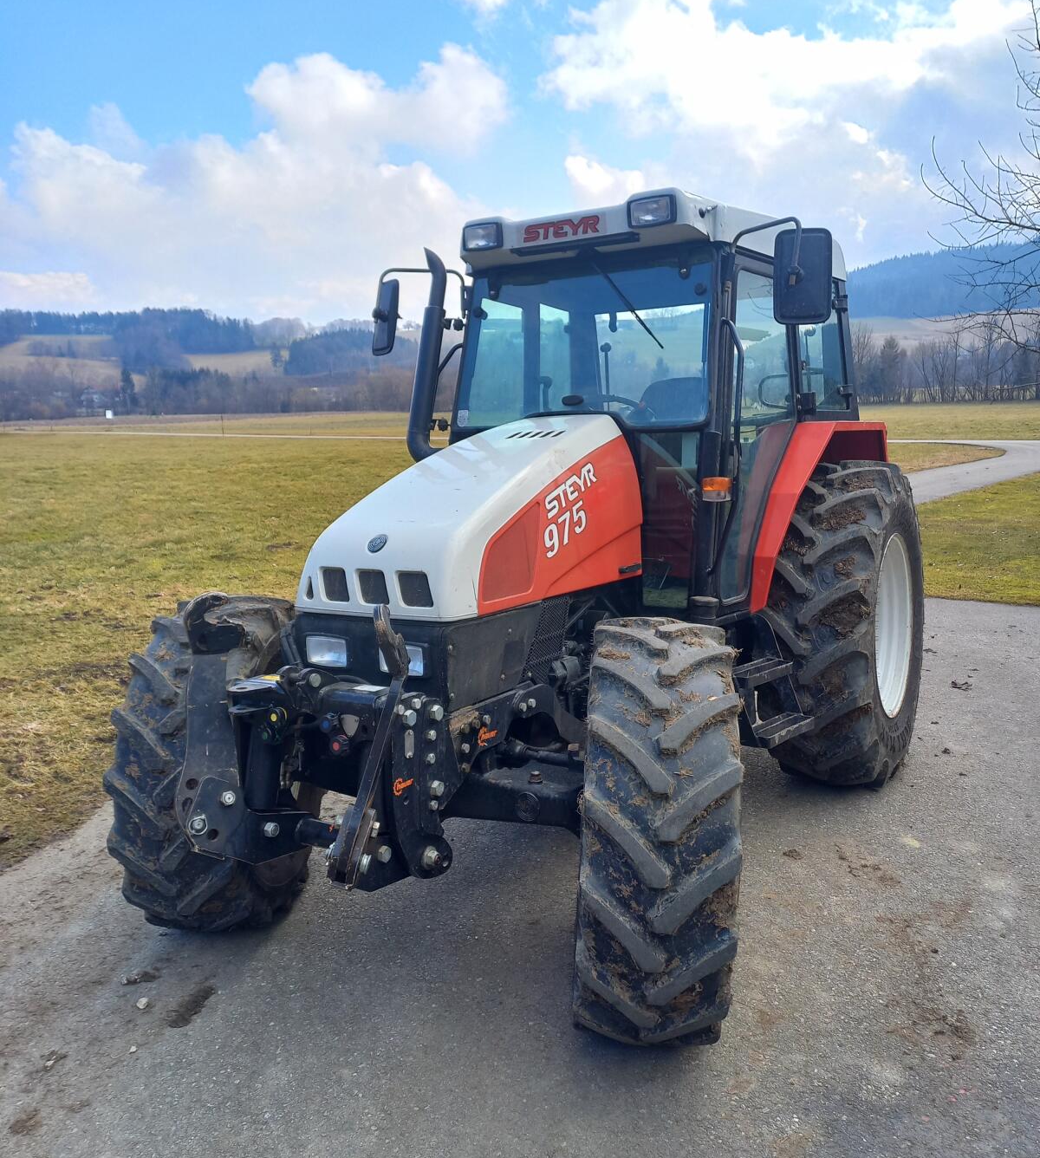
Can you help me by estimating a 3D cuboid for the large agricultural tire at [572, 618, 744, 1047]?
[{"bbox_3d":[0.385,0.731,2.980,0.390,1.215,1.215,-1,9,5],"label":"large agricultural tire"}]

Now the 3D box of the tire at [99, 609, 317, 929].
[{"bbox_3d":[-1.080,0.674,3.820,0.390,1.210,1.210,-1,9,9],"label":"tire"}]

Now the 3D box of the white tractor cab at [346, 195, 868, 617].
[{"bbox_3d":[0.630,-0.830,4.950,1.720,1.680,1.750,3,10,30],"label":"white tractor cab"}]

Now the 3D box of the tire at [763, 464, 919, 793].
[{"bbox_3d":[1.613,0.212,4.920,0.465,1.560,1.560,3,10,30],"label":"tire"}]

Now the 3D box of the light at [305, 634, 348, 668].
[{"bbox_3d":[-0.603,0.230,3.230,0.170,0.095,0.090,3,10,30],"label":"light"}]

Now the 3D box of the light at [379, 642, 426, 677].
[{"bbox_3d":[-0.347,0.244,3.085,0.170,0.095,0.090,3,10,30],"label":"light"}]

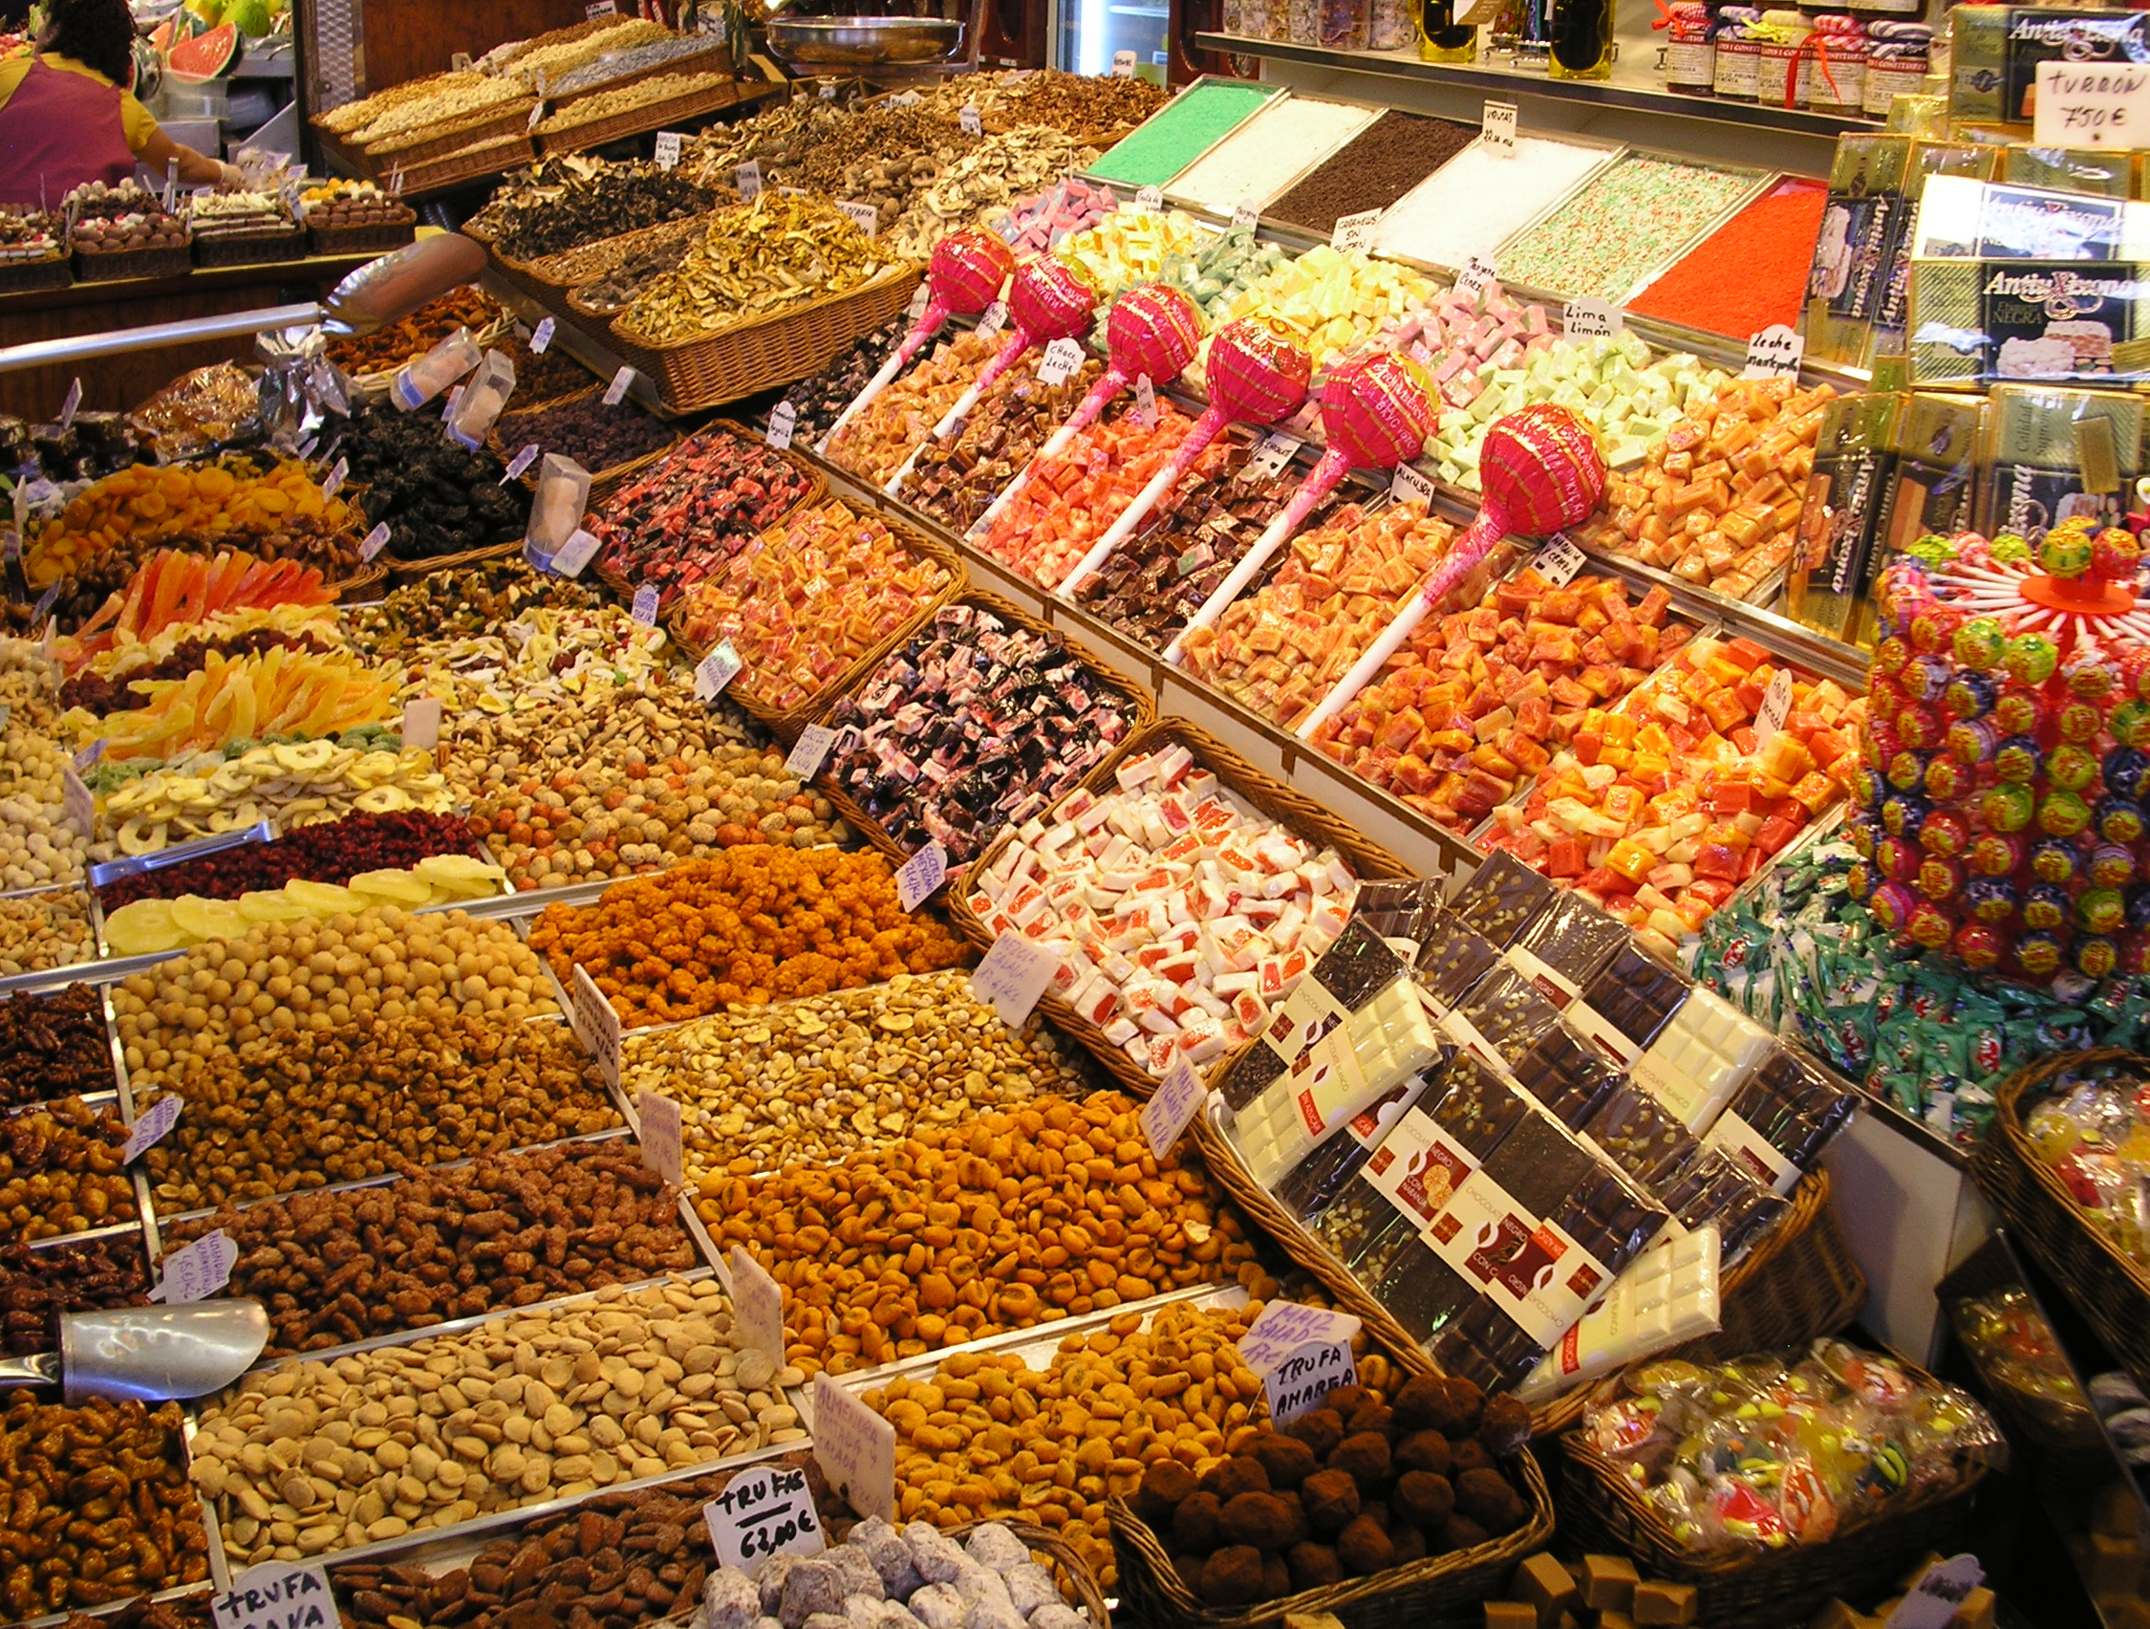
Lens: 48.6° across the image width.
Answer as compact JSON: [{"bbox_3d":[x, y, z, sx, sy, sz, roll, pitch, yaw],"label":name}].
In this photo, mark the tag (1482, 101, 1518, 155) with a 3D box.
[{"bbox_3d":[0.458,-0.739,2.568,0.003,0.056,0.056,-12,25,-30],"label":"tag"}]

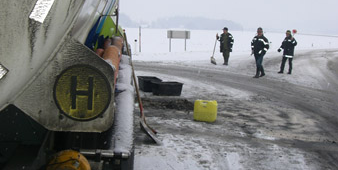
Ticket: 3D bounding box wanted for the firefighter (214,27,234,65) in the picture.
[{"bbox_3d":[2.607,-1.808,23.090,0.850,1.780,0.550,4,7,27],"label":"firefighter"}]

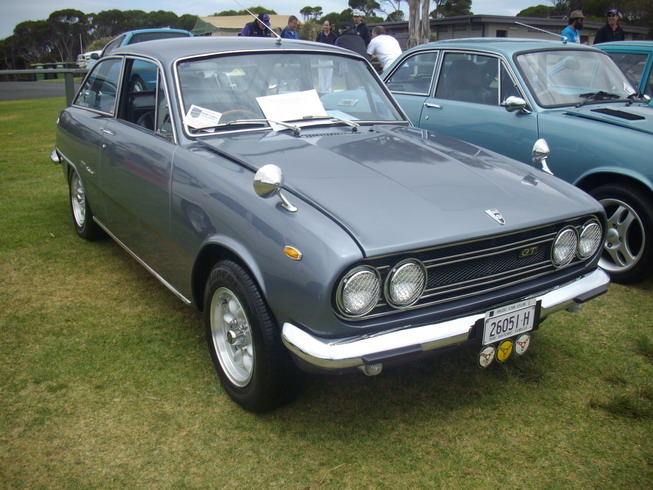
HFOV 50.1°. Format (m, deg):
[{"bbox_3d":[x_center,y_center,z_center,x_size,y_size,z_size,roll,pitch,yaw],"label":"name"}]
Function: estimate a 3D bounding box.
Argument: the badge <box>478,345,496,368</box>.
[{"bbox_3d":[0.541,0.378,2.352,0.081,0.081,0.010,-10,21,-31],"label":"badge"}]

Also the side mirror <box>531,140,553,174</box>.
[{"bbox_3d":[0.915,-0.374,2.928,0.122,0.143,0.138,-15,24,-40],"label":"side mirror"}]

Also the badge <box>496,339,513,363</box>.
[{"bbox_3d":[0.612,0.363,2.395,0.081,0.081,0.010,-10,21,-31],"label":"badge"}]

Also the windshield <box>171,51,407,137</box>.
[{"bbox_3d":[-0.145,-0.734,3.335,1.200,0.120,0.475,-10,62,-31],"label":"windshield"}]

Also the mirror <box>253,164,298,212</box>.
[{"bbox_3d":[-0.168,-0.185,2.266,0.122,0.143,0.138,-7,20,-24],"label":"mirror"}]

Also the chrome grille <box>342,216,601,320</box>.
[{"bbox_3d":[0.553,0.055,2.419,1.230,0.220,0.100,-10,21,-31],"label":"chrome grille"}]

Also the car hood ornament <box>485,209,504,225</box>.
[{"bbox_3d":[0.572,-0.092,2.345,0.050,0.012,0.076,-10,52,-31],"label":"car hood ornament"}]

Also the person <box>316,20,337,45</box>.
[{"bbox_3d":[0.000,-4.177,15.468,0.480,1.570,0.300,5,18,11],"label":"person"}]

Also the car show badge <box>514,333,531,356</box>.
[{"bbox_3d":[0.685,0.348,2.439,0.081,0.081,0.010,-10,21,-31],"label":"car show badge"}]

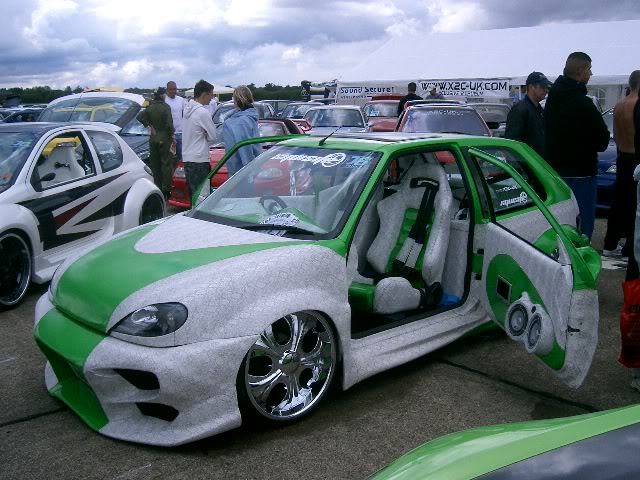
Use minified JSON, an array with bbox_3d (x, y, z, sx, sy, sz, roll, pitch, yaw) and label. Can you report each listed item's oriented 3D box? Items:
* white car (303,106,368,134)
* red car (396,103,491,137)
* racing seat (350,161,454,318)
[{"bbox_3d":[0.330,-2.135,14.976,1.630,1.360,3.800,1,12,3],"label":"white car"},{"bbox_3d":[2.111,-1.584,12.228,1.640,1.390,3.800,1,11,4],"label":"red car"},{"bbox_3d":[0.464,-0.046,4.614,0.880,0.860,0.530,-11,16,-44],"label":"racing seat"}]

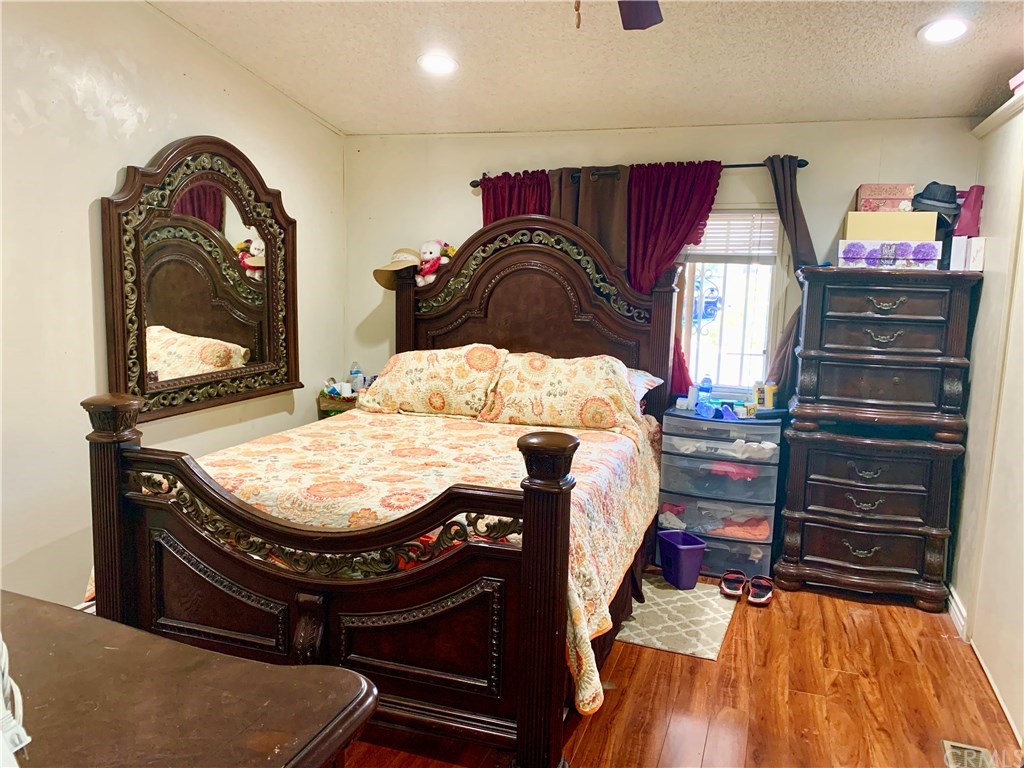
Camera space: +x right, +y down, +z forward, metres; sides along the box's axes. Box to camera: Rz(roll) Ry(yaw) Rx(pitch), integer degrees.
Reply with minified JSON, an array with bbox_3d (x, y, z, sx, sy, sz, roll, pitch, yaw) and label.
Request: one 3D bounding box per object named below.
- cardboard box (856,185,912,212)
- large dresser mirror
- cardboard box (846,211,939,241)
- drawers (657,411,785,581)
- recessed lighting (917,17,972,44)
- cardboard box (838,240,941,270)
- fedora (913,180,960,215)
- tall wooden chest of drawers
[{"bbox_3d":[1.771,-0.869,3.667,0.220,0.135,0.260,4,9,20],"label":"cardboard box"},{"bbox_3d":[-1.468,-0.545,3.829,0.075,1.320,1.300,4,9,19],"label":"large dresser mirror"},{"bbox_3d":[1.762,-0.727,3.610,0.365,0.130,0.290,4,9,20],"label":"cardboard box"},{"bbox_3d":[1.070,0.537,3.971,0.565,0.815,0.390,4,9,20],"label":"drawers"},{"bbox_3d":[1.708,-1.391,3.030,0.190,0.030,0.190,4,-2,19],"label":"recessed lighting"},{"bbox_3d":[1.717,-0.586,3.549,0.410,0.128,0.300,4,9,19],"label":"cardboard box"},{"bbox_3d":[1.955,-0.848,3.539,0.205,0.130,0.235,9,11,42],"label":"fedora"},{"bbox_3d":[1.687,0.235,3.656,0.740,1.520,0.460,4,9,19],"label":"tall wooden chest of drawers"}]

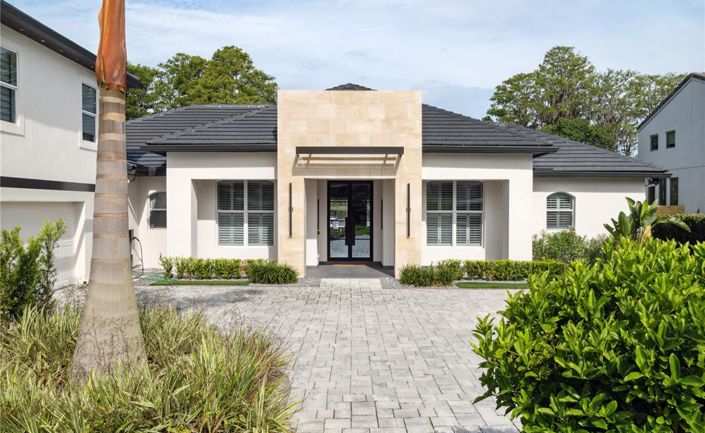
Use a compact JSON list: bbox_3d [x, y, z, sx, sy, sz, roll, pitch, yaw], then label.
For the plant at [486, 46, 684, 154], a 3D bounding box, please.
[{"bbox_3d":[20.500,-6.957,49.870,17.000,15.900,14.000,0,1,0],"label":"plant"}]

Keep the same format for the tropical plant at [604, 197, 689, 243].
[{"bbox_3d":[8.750,0.557,17.015,2.400,2.200,2.100,0,1,0],"label":"tropical plant"}]

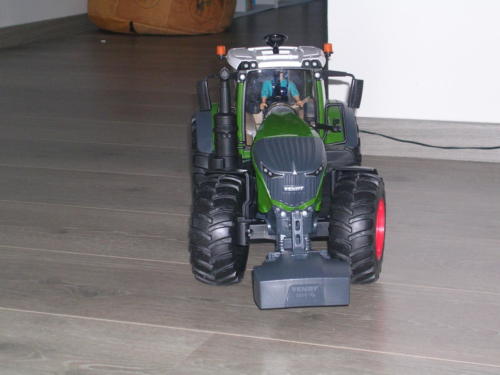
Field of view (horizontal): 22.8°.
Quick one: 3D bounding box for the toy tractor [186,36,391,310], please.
[{"bbox_3d":[0.033,-0.035,1.260,0.196,0.226,0.420,-2,13,-3],"label":"toy tractor"}]

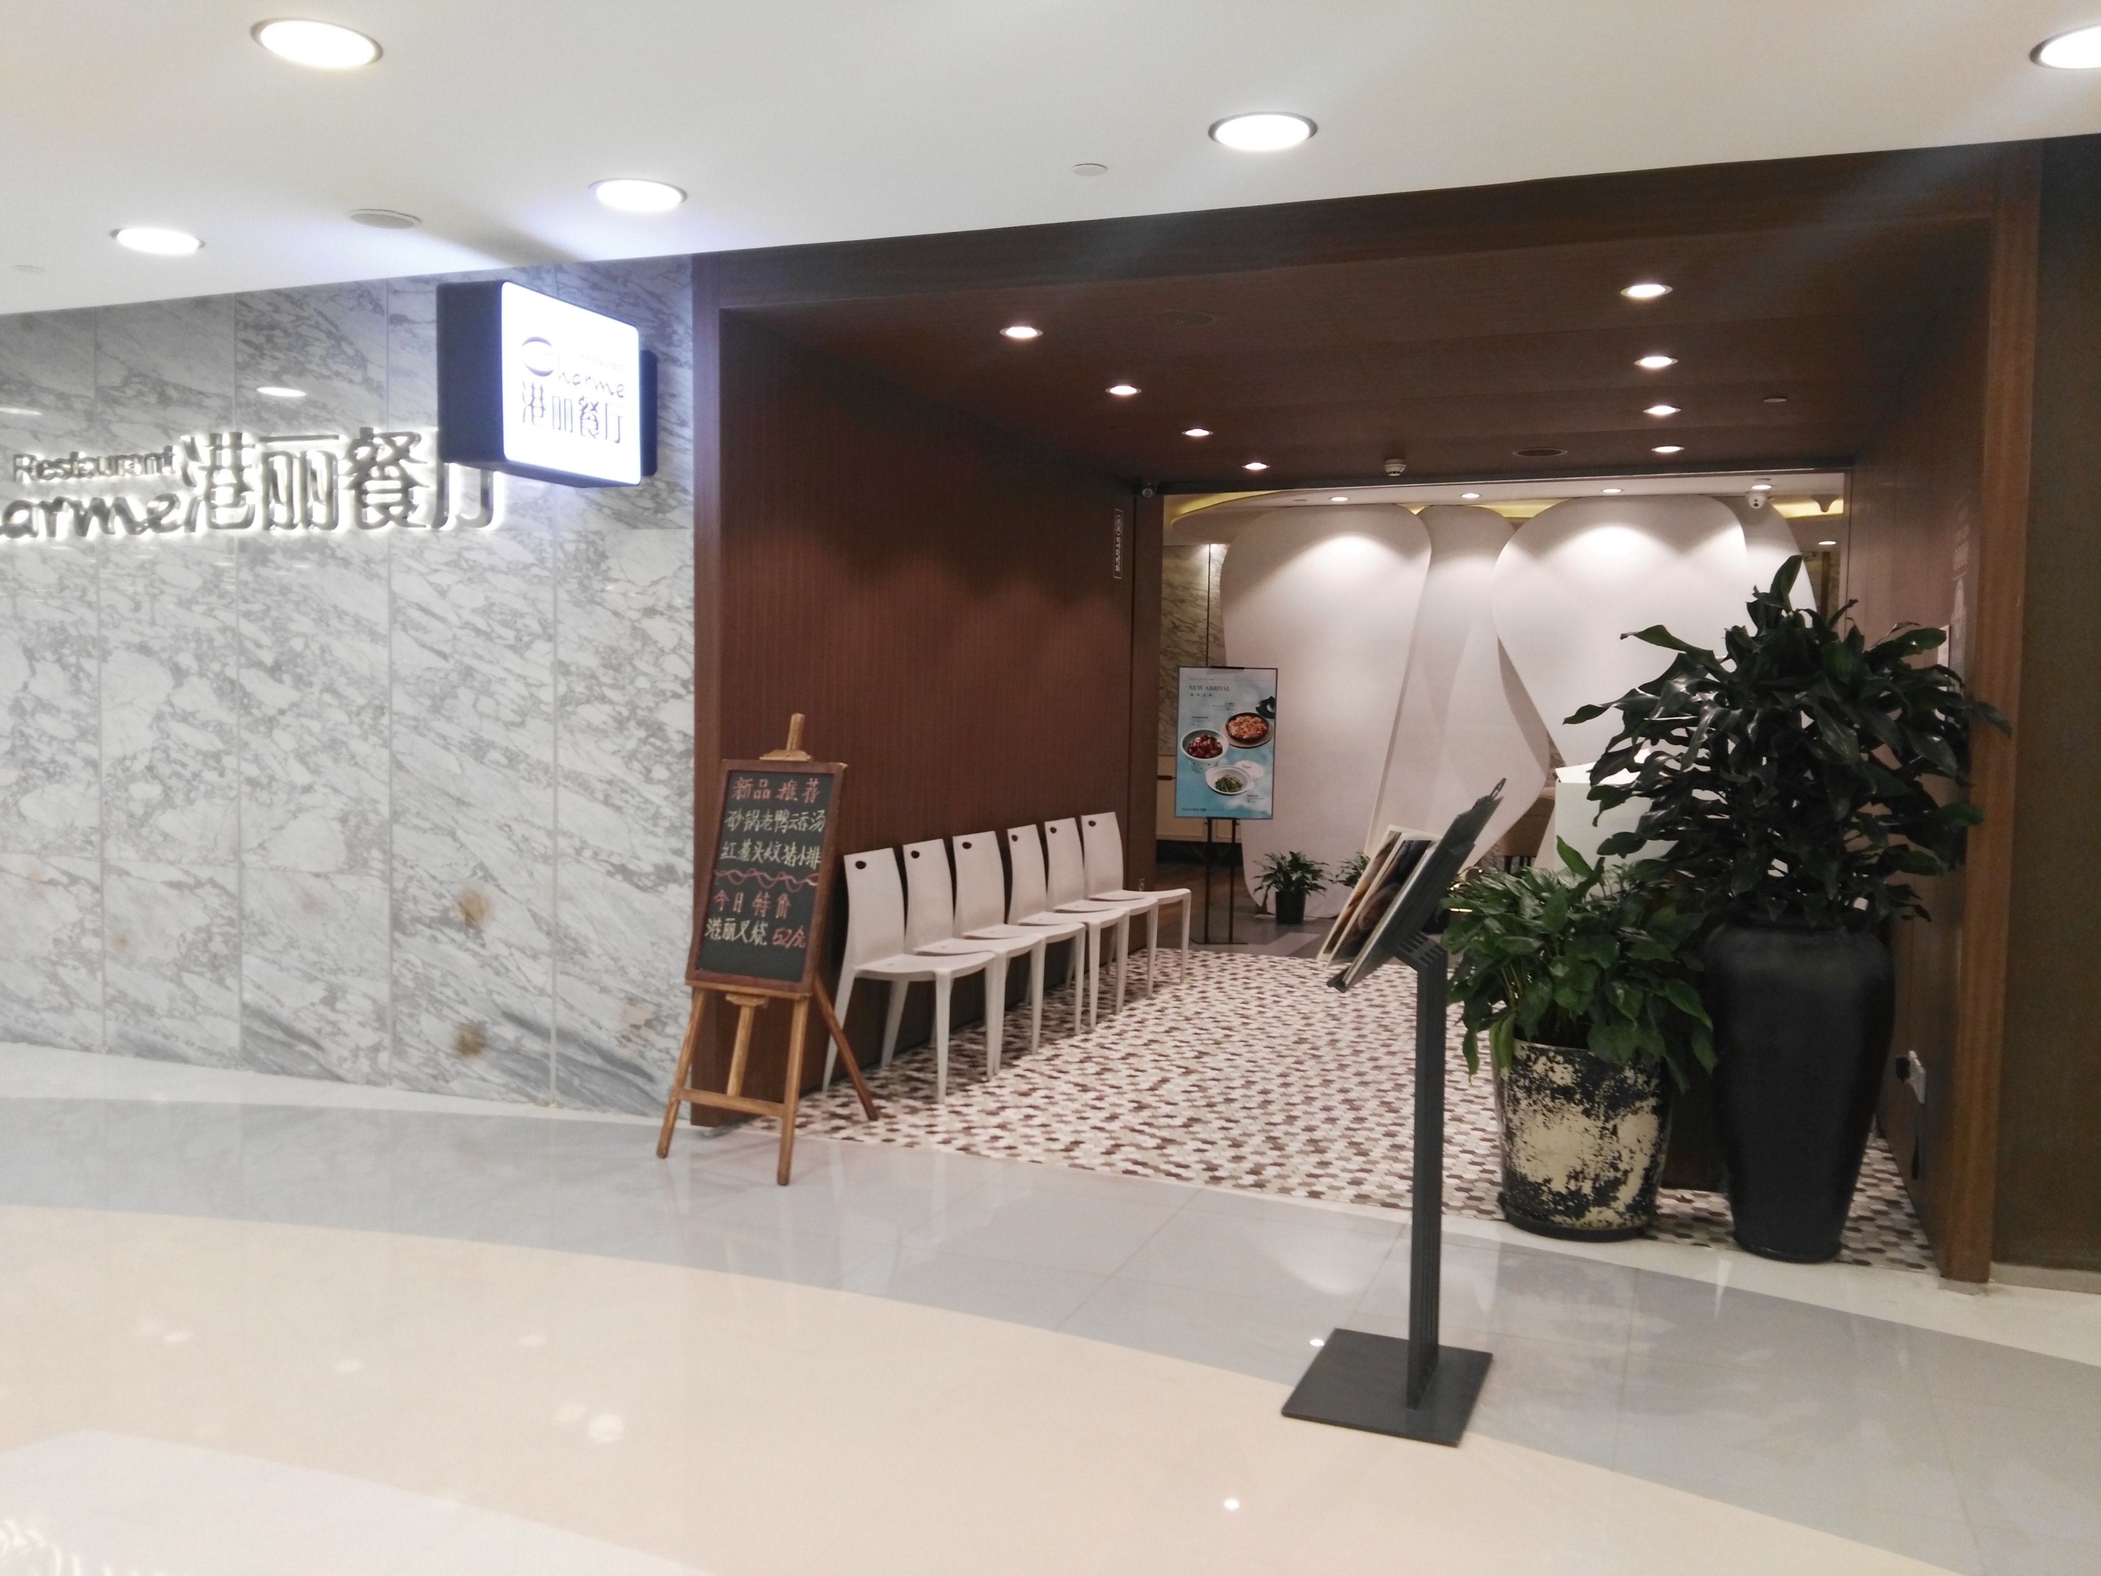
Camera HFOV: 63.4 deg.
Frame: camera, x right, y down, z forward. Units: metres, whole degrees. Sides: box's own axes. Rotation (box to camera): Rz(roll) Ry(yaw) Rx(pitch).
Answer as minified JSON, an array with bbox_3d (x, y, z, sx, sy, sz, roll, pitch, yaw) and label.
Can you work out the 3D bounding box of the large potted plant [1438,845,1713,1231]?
[{"bbox_3d":[1.421,0.660,4.569,0.713,1.018,0.699,2,3,21],"label":"large potted plant"}]

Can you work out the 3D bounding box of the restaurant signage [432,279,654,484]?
[{"bbox_3d":[-1.481,-1.172,5.079,0.223,0.499,0.760,2,3,20],"label":"restaurant signage"}]

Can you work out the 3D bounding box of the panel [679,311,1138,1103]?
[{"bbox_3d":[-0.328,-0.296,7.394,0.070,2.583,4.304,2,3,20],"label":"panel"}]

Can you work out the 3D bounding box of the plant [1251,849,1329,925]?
[{"bbox_3d":[1.520,0.625,10.790,0.442,0.449,0.442,2,3,20],"label":"plant"}]

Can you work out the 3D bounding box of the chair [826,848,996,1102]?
[{"bbox_3d":[-0.489,0.650,6.088,0.492,0.835,0.464,2,3,21],"label":"chair"}]

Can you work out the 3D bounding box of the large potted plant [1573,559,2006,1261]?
[{"bbox_3d":[1.856,0.305,4.329,1.022,1.765,1.022,2,3,21],"label":"large potted plant"}]

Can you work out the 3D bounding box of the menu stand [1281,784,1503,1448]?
[{"bbox_3d":[0.707,0.592,3.422,0.377,1.231,0.504,2,3,21],"label":"menu stand"}]

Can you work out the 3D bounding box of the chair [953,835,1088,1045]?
[{"bbox_3d":[-0.149,0.617,6.980,0.492,0.835,0.464,2,3,25],"label":"chair"}]

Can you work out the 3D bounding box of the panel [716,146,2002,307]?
[{"bbox_3d":[0.634,-1.519,4.718,3.511,0.177,0.075,2,3,20],"label":"panel"}]

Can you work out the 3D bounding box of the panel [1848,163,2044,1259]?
[{"bbox_3d":[2.999,-0.231,5.974,0.101,2.730,4.035,2,3,21],"label":"panel"}]

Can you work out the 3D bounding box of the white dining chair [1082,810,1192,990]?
[{"bbox_3d":[0.387,0.546,8.347,0.509,0.826,0.460,2,3,20],"label":"white dining chair"}]

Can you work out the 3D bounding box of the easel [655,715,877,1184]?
[{"bbox_3d":[-0.749,0.438,5.222,0.500,1.328,0.787,3,3,31],"label":"easel"}]

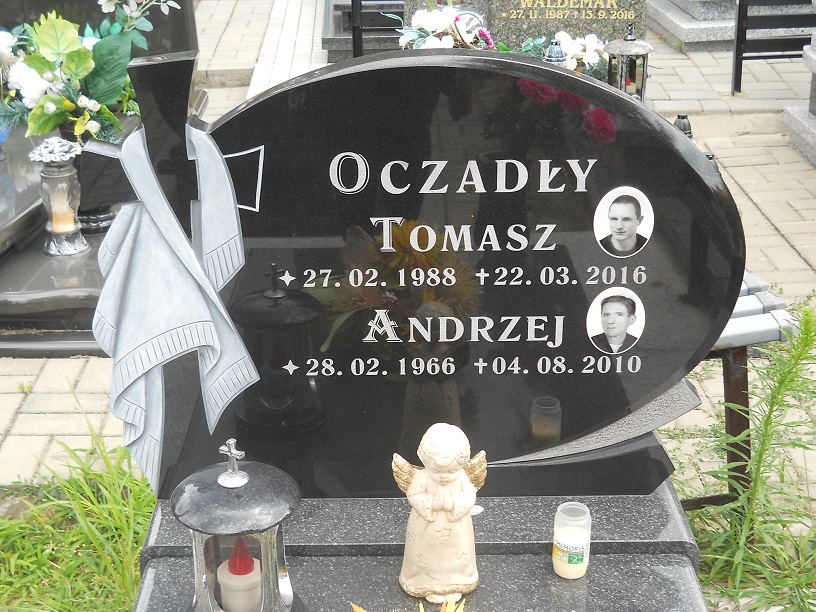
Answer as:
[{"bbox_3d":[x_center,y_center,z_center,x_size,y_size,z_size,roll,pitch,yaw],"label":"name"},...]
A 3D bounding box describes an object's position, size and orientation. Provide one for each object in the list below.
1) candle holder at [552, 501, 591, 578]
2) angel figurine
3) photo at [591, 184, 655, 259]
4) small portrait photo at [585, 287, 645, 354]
[{"bbox_3d":[0.221,0.317,1.784,0.049,0.095,0.049,-1,23,0],"label":"candle holder"},{"bbox_3d":[0.043,0.263,1.717,0.123,0.249,0.084,-3,23,-7],"label":"angel figurine"},{"bbox_3d":[0.291,-0.111,1.777,0.082,0.103,0.010,-1,23,0],"label":"photo"},{"bbox_3d":[0.289,0.022,1.832,0.082,0.103,0.010,-1,23,0],"label":"small portrait photo"}]

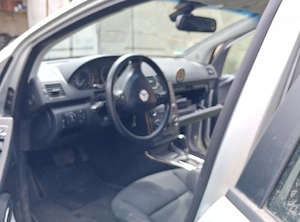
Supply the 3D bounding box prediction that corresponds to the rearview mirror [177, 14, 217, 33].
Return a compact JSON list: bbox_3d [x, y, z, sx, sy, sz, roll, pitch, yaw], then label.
[{"bbox_3d":[0.219,-0.431,1.544,0.235,0.078,0.045,-7,16,-32],"label":"rearview mirror"}]

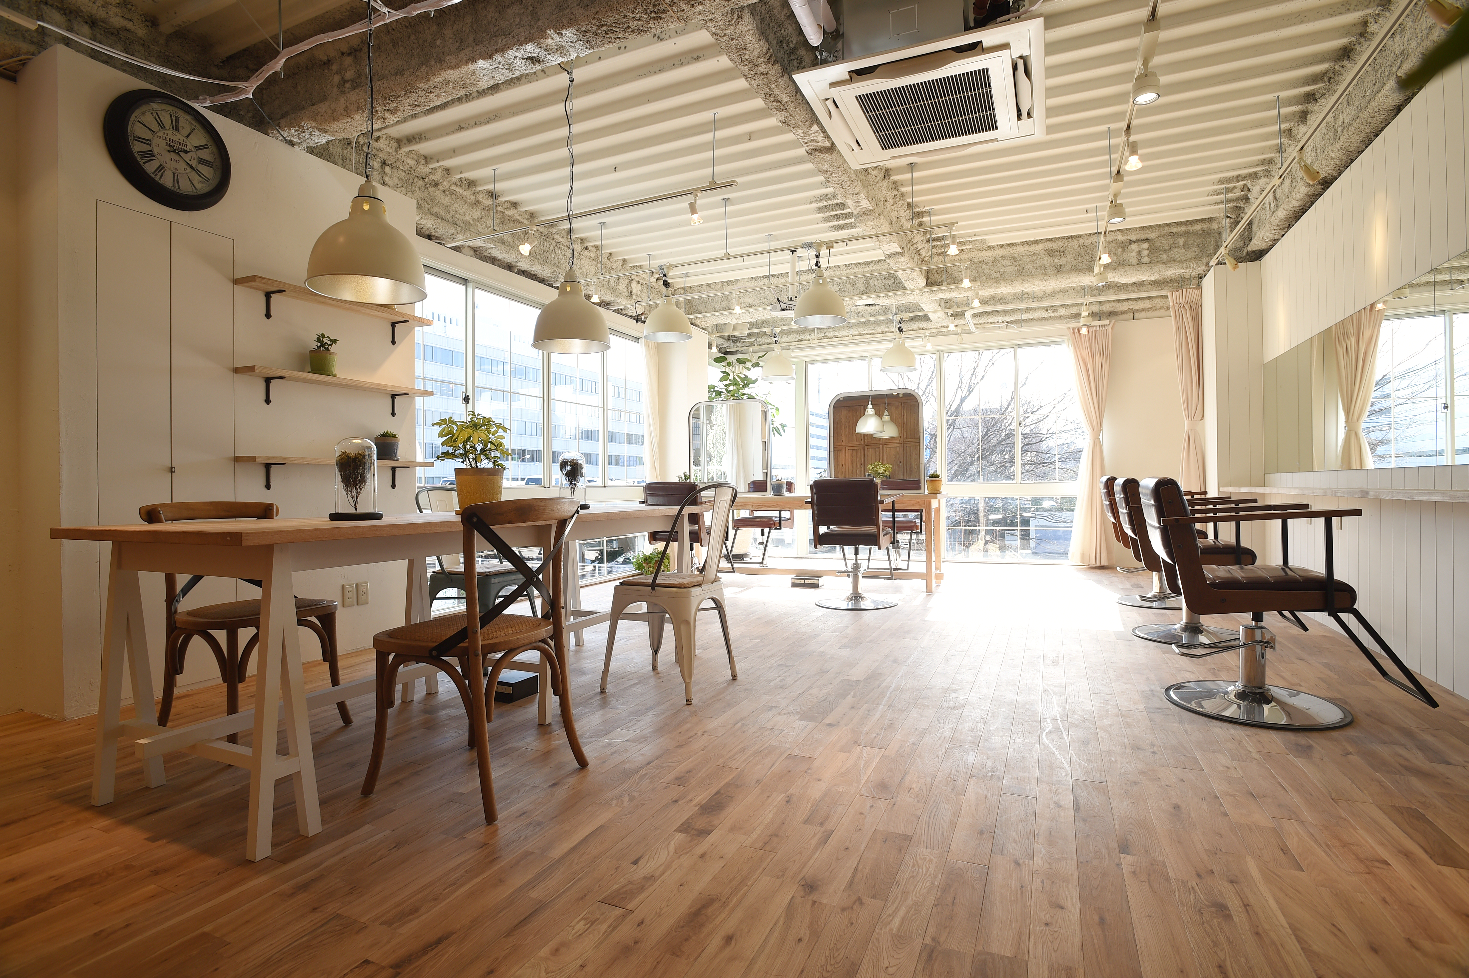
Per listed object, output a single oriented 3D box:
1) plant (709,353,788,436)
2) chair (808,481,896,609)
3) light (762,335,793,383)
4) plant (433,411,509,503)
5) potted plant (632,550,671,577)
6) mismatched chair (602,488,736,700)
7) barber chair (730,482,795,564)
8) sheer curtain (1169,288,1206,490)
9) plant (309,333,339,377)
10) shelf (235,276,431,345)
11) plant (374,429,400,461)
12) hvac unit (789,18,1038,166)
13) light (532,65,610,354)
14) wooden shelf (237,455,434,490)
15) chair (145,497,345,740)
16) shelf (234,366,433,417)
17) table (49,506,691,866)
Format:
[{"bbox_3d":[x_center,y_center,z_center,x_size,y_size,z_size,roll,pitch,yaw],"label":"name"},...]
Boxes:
[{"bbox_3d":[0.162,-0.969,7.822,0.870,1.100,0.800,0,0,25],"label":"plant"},{"bbox_3d":[0.892,0.384,4.993,0.610,0.890,0.850,0,0,25],"label":"chair"},{"bbox_3d":[0.437,-1.313,6.916,0.343,0.463,0.343,0,0,0],"label":"light"},{"bbox_3d":[-0.987,-0.097,2.610,0.290,0.390,0.295,0,0,25],"label":"plant"},{"bbox_3d":[-0.749,0.692,6.373,0.334,0.274,0.334,0,0,0],"label":"potted plant"},{"bbox_3d":[-0.256,0.411,2.978,0.490,0.865,0.440,0,0,25],"label":"mismatched chair"},{"bbox_3d":[0.309,0.375,7.094,0.610,0.890,0.850,0,0,25],"label":"barber chair"},{"bbox_3d":[3.851,-0.448,5.910,0.275,2.490,0.170,0,0,25],"label":"sheer curtain"},{"bbox_3d":[-1.998,-0.645,3.365,0.124,0.217,0.124,0,0,25],"label":"plant"},{"bbox_3d":[-1.989,-0.873,3.548,0.163,0.153,0.964,0,0,25],"label":"shelf"},{"bbox_3d":[-1.852,-0.228,3.697,0.120,0.168,0.120,0,0,25],"label":"plant"},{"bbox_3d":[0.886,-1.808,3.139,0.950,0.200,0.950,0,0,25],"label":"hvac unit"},{"bbox_3d":[-0.745,-1.286,3.160,0.346,1.285,0.346,0,0,0],"label":"light"},{"bbox_3d":[-1.952,-0.068,3.482,0.152,0.146,0.950,0,0,25],"label":"wooden shelf"},{"bbox_3d":[-1.661,0.440,2.393,0.500,0.815,0.470,0,0,25],"label":"chair"},{"bbox_3d":[-1.939,-0.466,3.469,0.158,0.152,0.945,0,0,26],"label":"shelf"},{"bbox_3d":[-0.963,0.469,2.688,0.824,0.750,2.254,0,0,25],"label":"table"}]

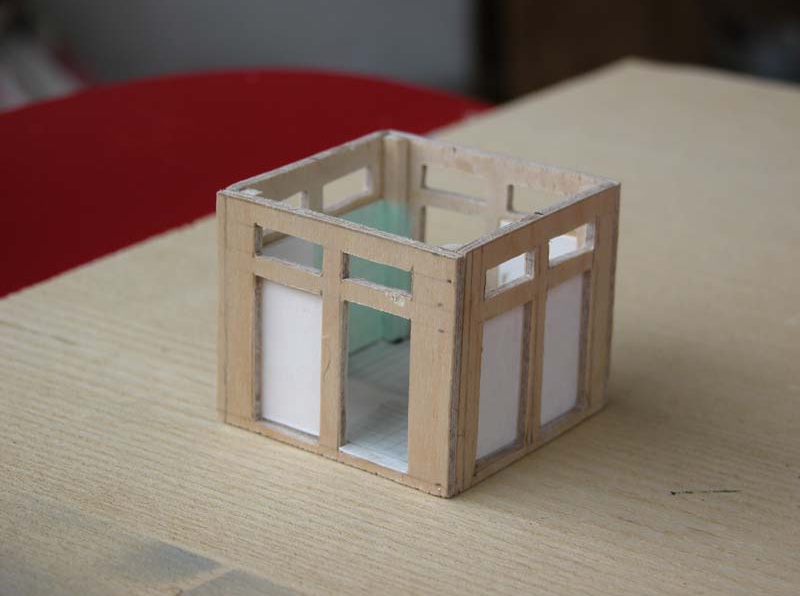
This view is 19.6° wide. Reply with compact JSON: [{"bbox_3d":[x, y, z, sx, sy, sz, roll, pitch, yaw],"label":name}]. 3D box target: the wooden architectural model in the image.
[{"bbox_3d":[0.003,0.001,0.385,0.048,0.040,0.046,16,25,34],"label":"wooden architectural model"}]

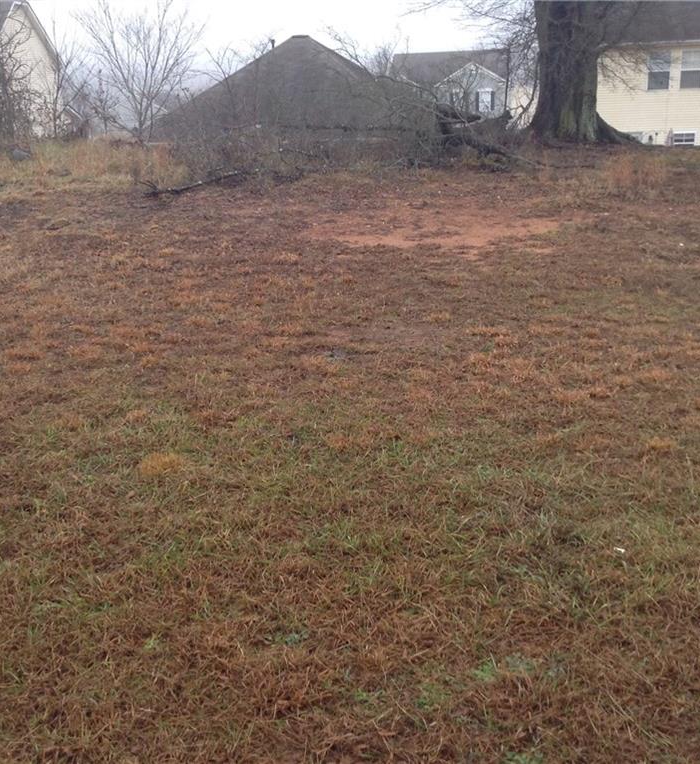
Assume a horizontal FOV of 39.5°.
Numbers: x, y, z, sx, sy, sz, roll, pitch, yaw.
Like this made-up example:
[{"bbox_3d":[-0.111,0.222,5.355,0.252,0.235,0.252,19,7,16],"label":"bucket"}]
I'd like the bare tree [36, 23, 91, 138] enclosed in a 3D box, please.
[{"bbox_3d":[-6.639,-6.893,22.500,1.300,2.800,1.300,1,17,9],"label":"bare tree"}]

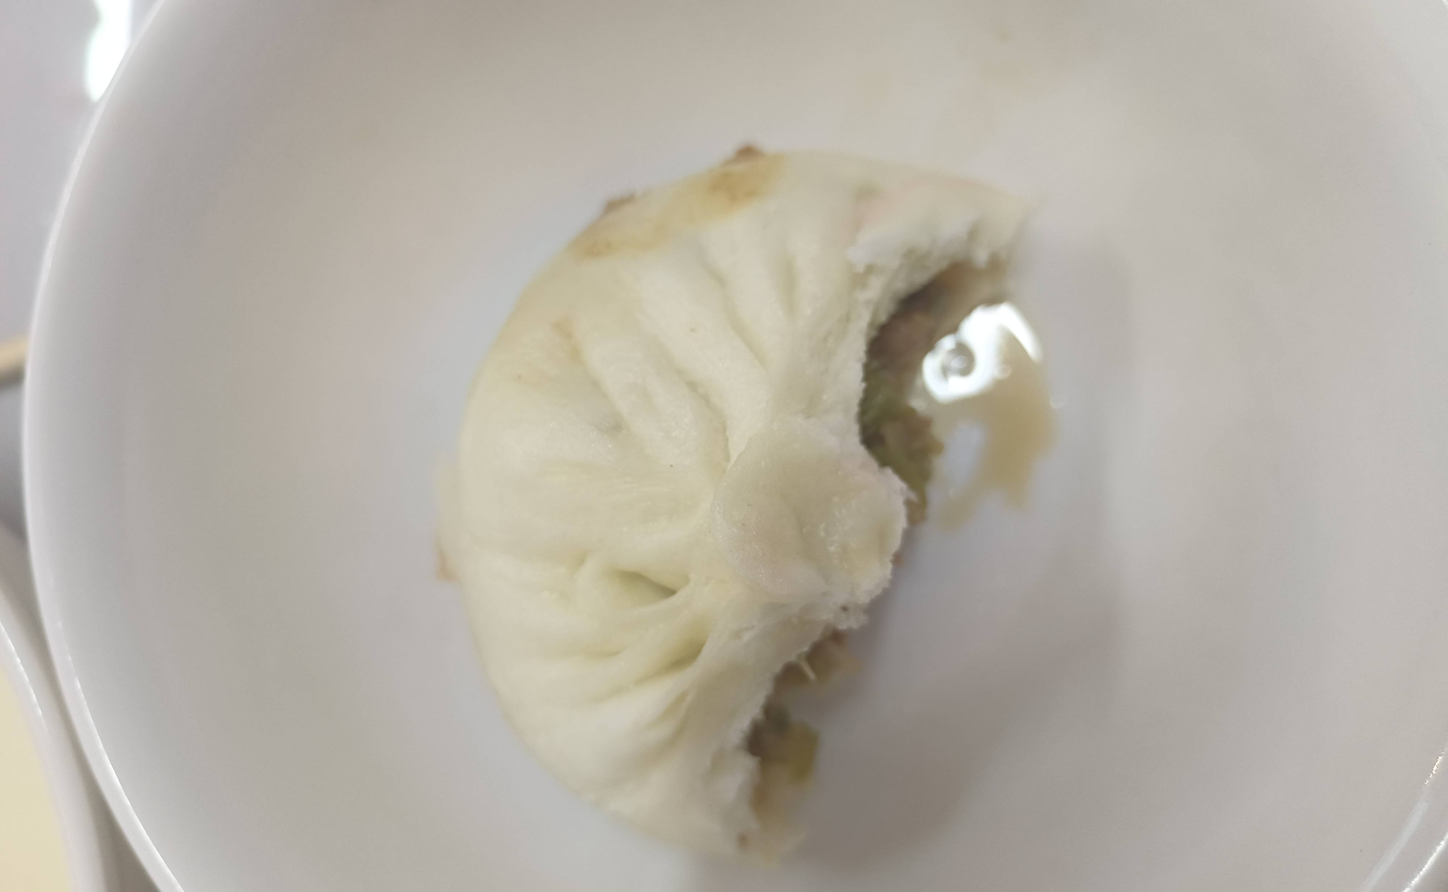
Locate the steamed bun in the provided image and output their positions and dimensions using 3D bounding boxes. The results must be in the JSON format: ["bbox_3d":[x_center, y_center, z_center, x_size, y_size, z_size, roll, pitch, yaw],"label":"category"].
[{"bbox_3d":[-0.004,0.002,0.131,0.063,0.048,0.092,20,89,3],"label":"steamed bun"}]

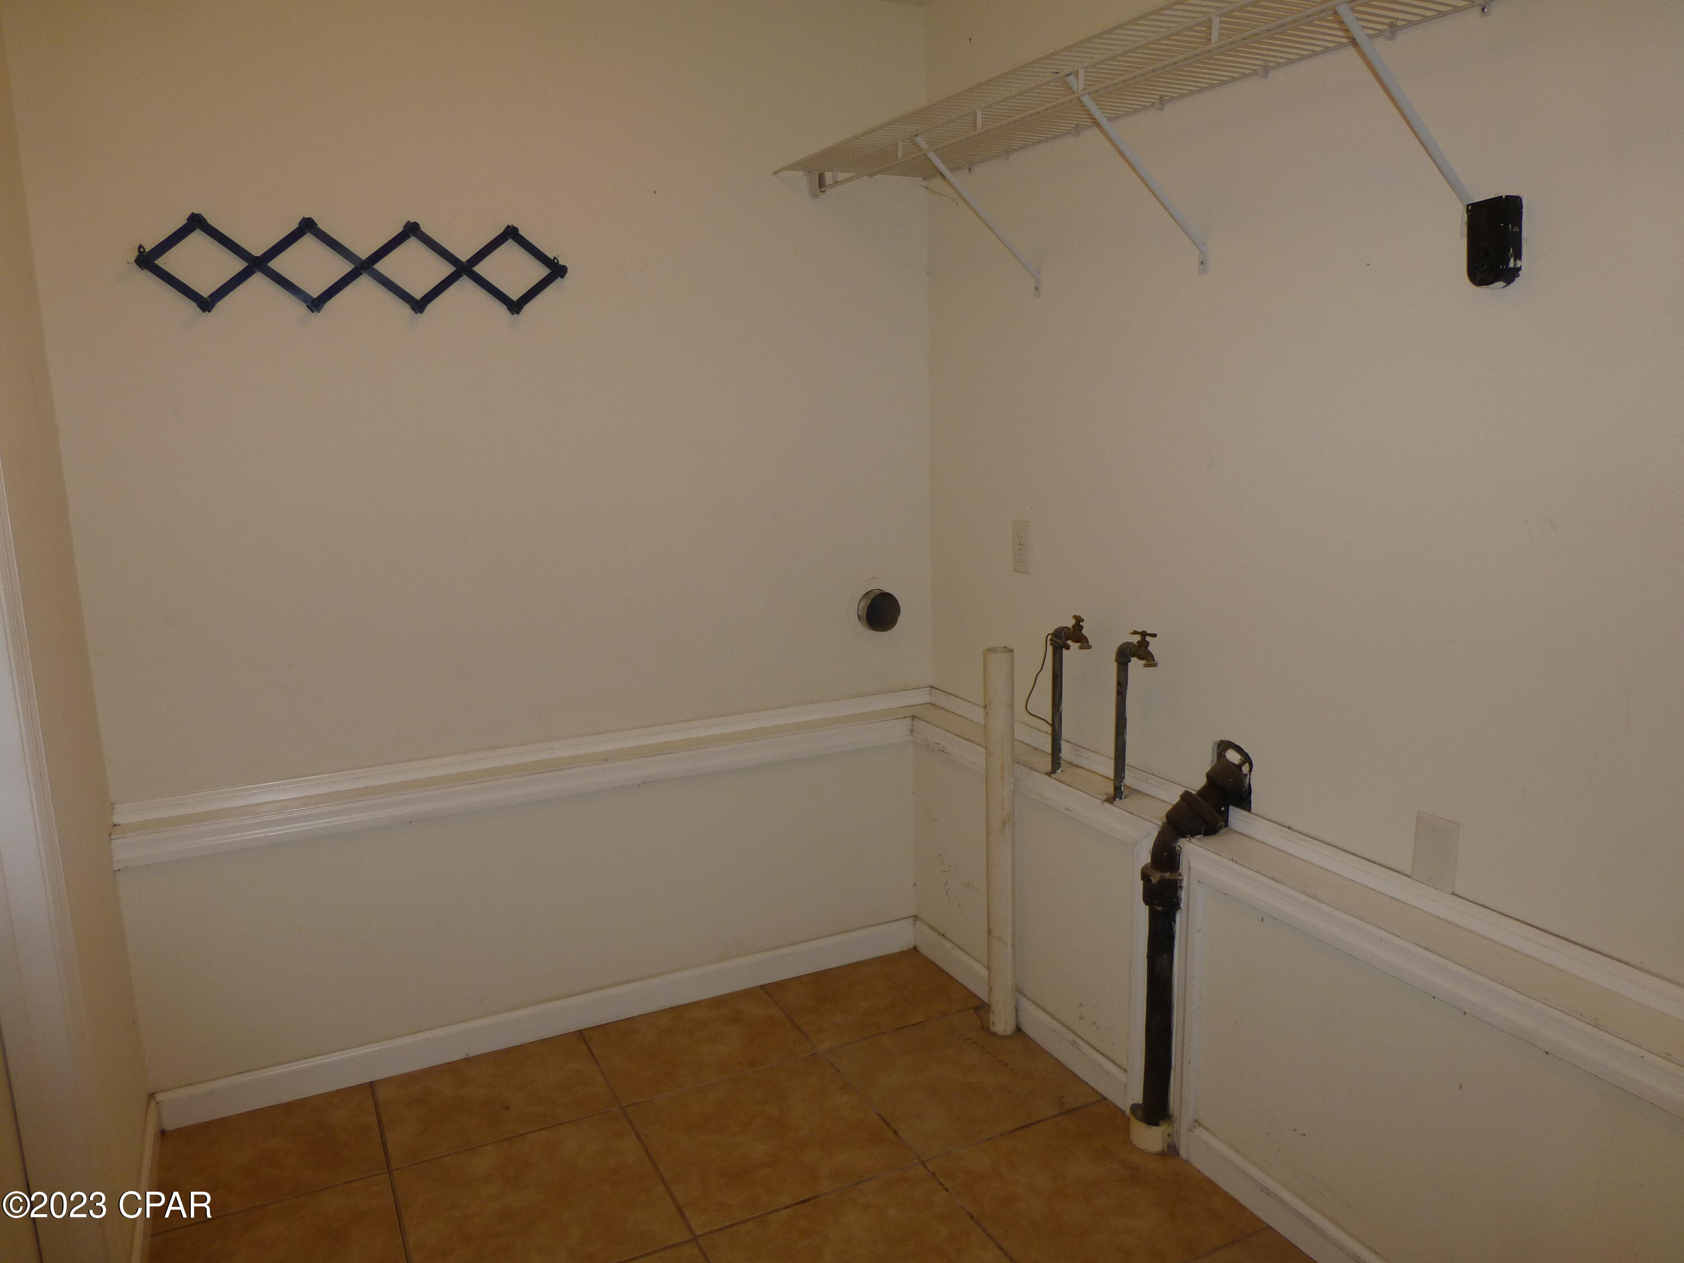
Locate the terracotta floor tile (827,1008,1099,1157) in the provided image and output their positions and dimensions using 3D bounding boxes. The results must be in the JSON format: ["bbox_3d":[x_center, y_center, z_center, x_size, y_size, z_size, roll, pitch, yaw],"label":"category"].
[{"bbox_3d":[0.238,0.915,2.407,0.428,0.009,0.427,-6,12,-26],"label":"terracotta floor tile"}]

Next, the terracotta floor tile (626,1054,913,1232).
[{"bbox_3d":[-0.147,0.970,2.252,0.434,0.010,0.419,-6,12,-26],"label":"terracotta floor tile"}]

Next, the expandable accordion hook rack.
[{"bbox_3d":[-0.907,-0.695,2.239,0.757,0.167,0.038,-6,12,-26],"label":"expandable accordion hook rack"}]

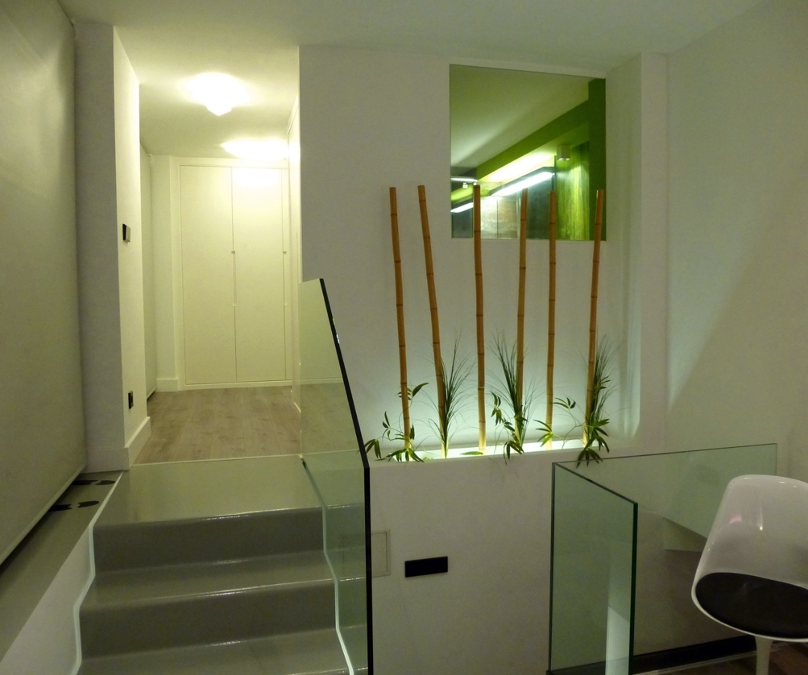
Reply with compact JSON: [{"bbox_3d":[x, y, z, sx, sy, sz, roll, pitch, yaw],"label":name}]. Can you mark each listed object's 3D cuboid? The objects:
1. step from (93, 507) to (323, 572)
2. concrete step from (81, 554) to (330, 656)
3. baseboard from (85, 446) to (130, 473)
[{"bbox_3d":[-0.754,0.749,2.487,0.840,0.183,0.260,-1,3,-15],"label":"step"},{"bbox_3d":[-0.702,0.975,2.320,0.859,0.180,0.288,-1,3,-15],"label":"concrete step"},{"bbox_3d":[-1.485,0.612,3.120,0.190,0.117,0.020,-1,3,-15],"label":"baseboard"}]

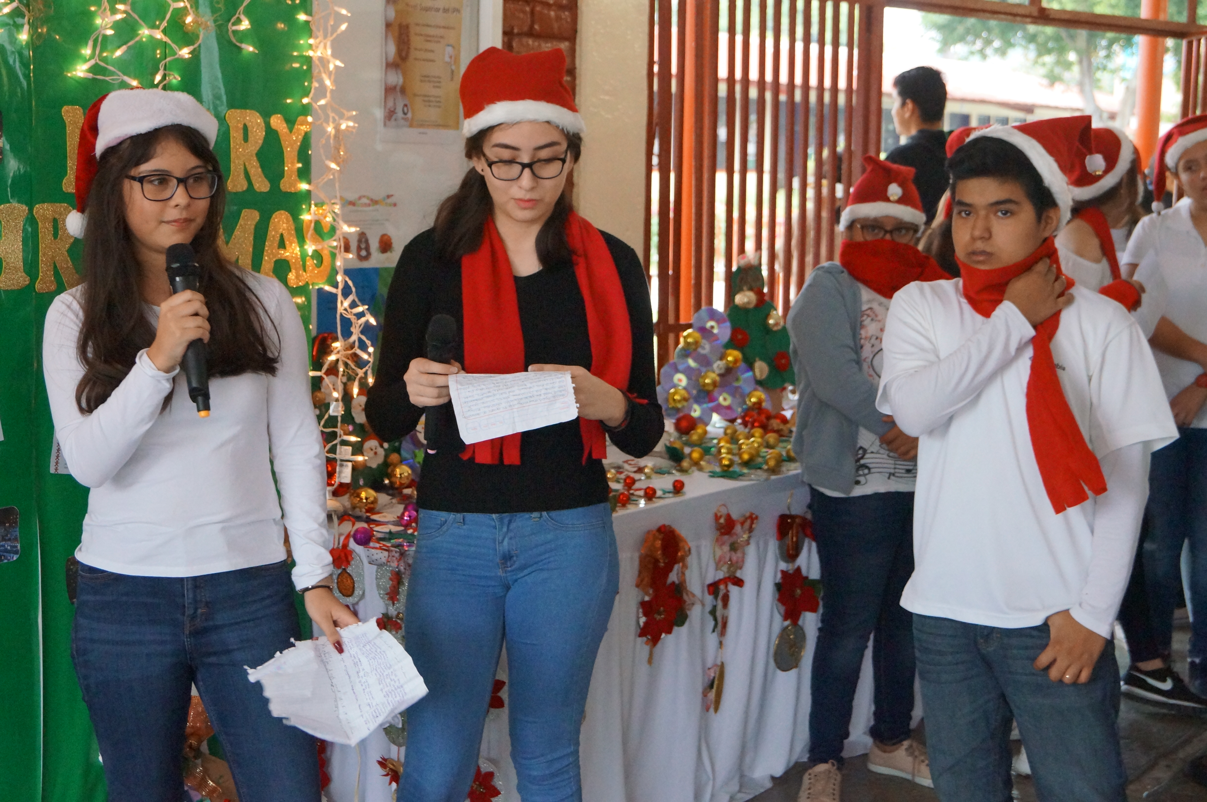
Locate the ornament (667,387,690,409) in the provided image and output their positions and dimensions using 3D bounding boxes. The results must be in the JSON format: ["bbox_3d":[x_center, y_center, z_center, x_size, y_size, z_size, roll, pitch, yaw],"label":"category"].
[{"bbox_3d":[0.220,-0.009,5.100,0.061,0.062,0.061,2,7,15],"label":"ornament"}]

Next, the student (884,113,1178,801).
[{"bbox_3d":[0.655,0.370,2.720,0.480,1.600,0.340,4,8,30],"label":"student"}]

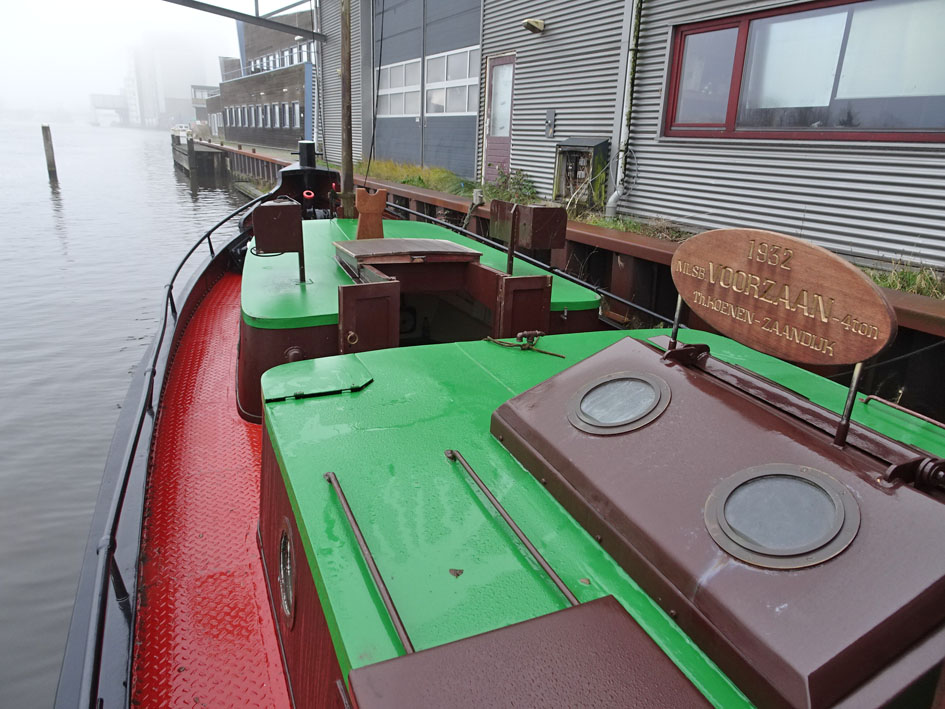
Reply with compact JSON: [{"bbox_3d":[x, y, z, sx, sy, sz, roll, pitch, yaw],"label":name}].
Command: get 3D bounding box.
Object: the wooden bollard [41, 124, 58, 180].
[{"bbox_3d":[-16.654,-7.931,25.839,0.255,2.150,0.255,-9,21,-30],"label":"wooden bollard"}]

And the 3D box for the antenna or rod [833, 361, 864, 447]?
[{"bbox_3d":[0.847,0.113,1.473,0.024,0.204,0.024,-6,20,-22],"label":"antenna or rod"}]

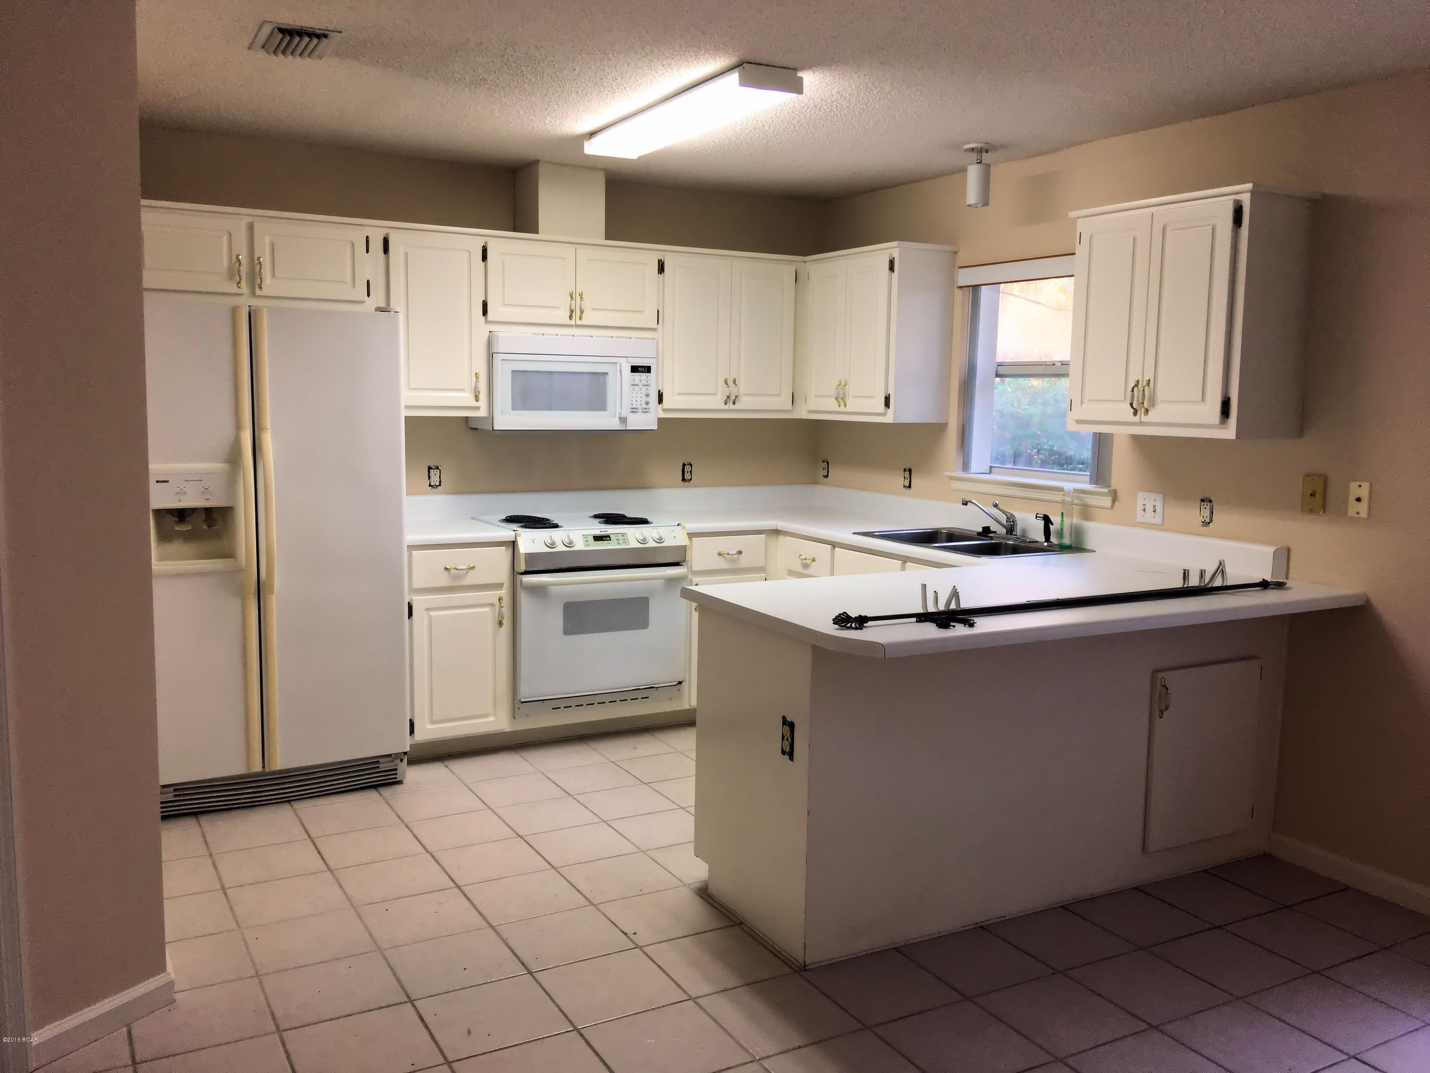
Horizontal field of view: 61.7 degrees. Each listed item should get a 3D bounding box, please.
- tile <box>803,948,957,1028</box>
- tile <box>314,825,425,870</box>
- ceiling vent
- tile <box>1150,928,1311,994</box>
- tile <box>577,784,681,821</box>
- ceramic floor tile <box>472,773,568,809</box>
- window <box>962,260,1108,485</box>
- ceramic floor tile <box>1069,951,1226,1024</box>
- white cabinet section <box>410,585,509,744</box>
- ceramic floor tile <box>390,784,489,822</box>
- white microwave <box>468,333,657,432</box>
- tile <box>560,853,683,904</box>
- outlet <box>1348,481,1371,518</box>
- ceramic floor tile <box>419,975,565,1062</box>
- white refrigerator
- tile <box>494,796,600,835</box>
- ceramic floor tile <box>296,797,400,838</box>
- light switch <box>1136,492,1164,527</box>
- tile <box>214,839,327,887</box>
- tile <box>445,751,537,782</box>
[{"bbox_3d":[0.422,1.137,3.022,0.298,0.012,0.298,-3,8,-29],"label":"tile"},{"bbox_3d":[-1.127,1.015,3.920,0.300,0.010,0.300,-3,8,-29],"label":"tile"},{"bbox_3d":[-1.228,-1.444,3.501,0.220,0.018,0.324,-3,8,-29],"label":"ceiling vent"},{"bbox_3d":[1.368,1.135,3.194,0.298,0.012,0.298,-3,8,-29],"label":"tile"},{"bbox_3d":[-0.322,0.971,4.359,0.302,0.010,0.302,-3,7,-29],"label":"tile"},{"bbox_3d":[-0.738,0.946,4.461,0.298,0.012,0.298,-3,8,-29],"label":"ceramic floor tile"},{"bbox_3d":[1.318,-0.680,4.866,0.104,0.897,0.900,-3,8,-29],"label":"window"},{"bbox_3d":[1.105,1.149,3.060,0.295,0.010,0.295,-3,8,-29],"label":"ceramic floor tile"},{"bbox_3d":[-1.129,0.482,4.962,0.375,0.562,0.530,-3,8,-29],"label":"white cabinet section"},{"bbox_3d":[-1.003,0.965,4.327,0.291,0.010,0.291,-3,8,-29],"label":"ceramic floor tile"},{"bbox_3d":[-0.684,-0.676,5.293,0.758,0.400,0.396,-3,8,-29],"label":"white microwave"},{"bbox_3d":[-0.291,1.056,3.695,0.300,0.010,0.300,-3,8,-29],"label":"tile"},{"bbox_3d":[1.971,-0.110,3.669,0.010,0.111,0.069,-3,8,-29],"label":"outlet"},{"bbox_3d":[-0.532,1.148,2.864,0.300,0.010,0.300,-3,8,-29],"label":"ceramic floor tile"},{"bbox_3d":[-1.696,0.046,4.453,0.906,1.756,0.863,-3,8,-29],"label":"white refrigerator"},{"bbox_3d":[-0.590,0.980,4.198,0.298,0.012,0.298,-3,8,-29],"label":"tile"},{"bbox_3d":[-1.276,0.981,4.178,0.302,0.010,0.302,-3,7,-29],"label":"ceramic floor tile"},{"bbox_3d":[1.583,-0.105,4.367,0.015,0.114,0.115,-3,8,-29],"label":"light switch"},{"bbox_3d":[-1.394,1.027,3.763,0.302,0.010,0.302,-3,7,-29],"label":"tile"},{"bbox_3d":[-0.891,0.917,4.745,0.295,0.010,0.295,-3,8,-29],"label":"tile"}]

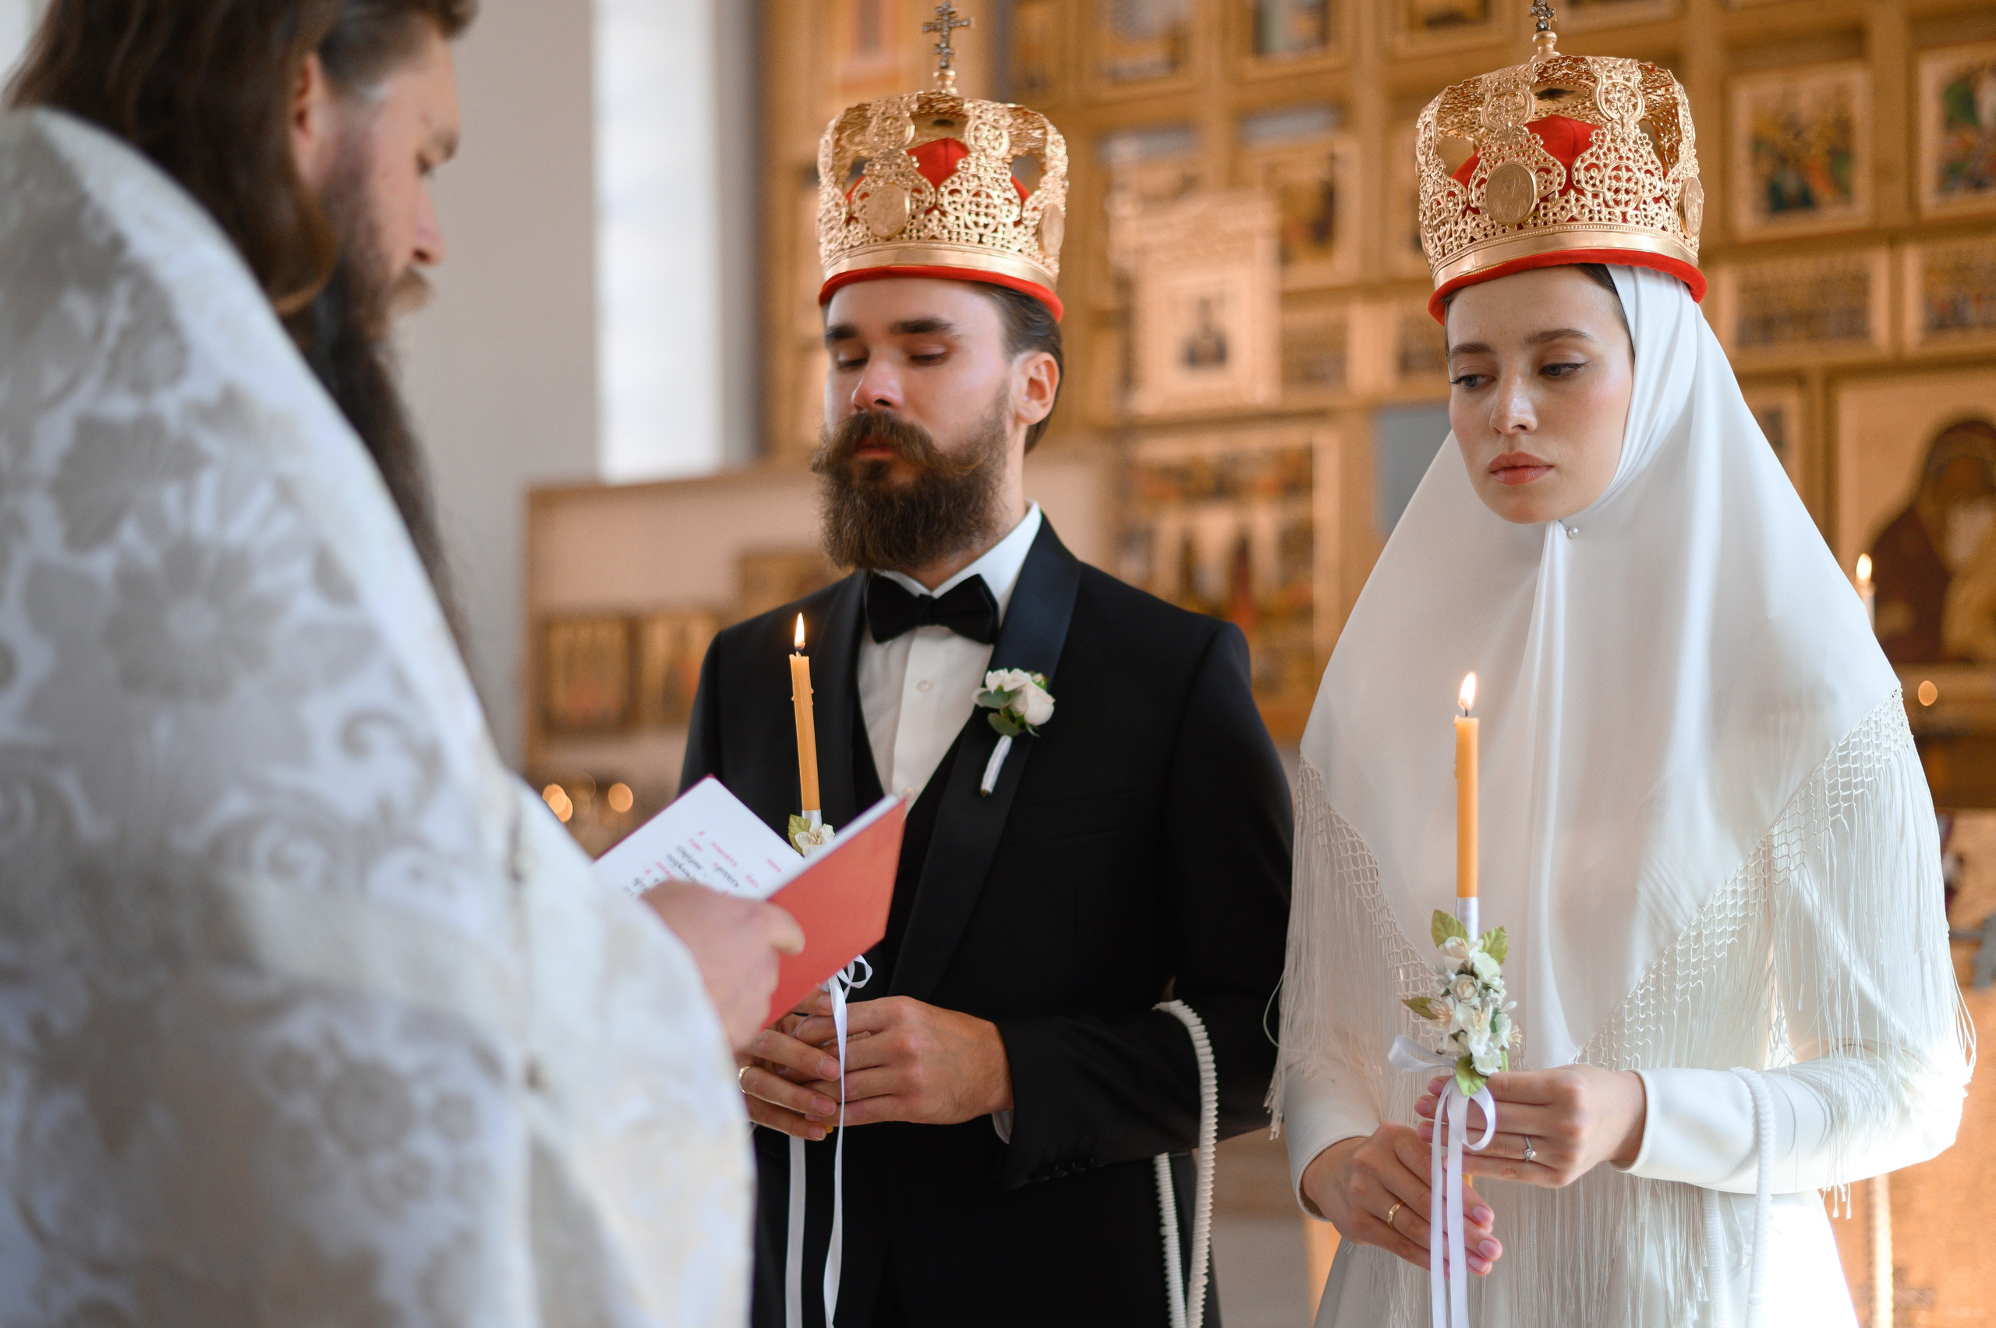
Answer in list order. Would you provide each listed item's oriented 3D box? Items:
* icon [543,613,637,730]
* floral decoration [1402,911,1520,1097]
[{"bbox_3d":[-0.944,0.023,6.400,0.240,0.275,0.030,-2,-3,26],"label":"icon"},{"bbox_3d":[0.296,0.217,1.770,0.074,0.118,0.060,-1,-3,14],"label":"floral decoration"}]

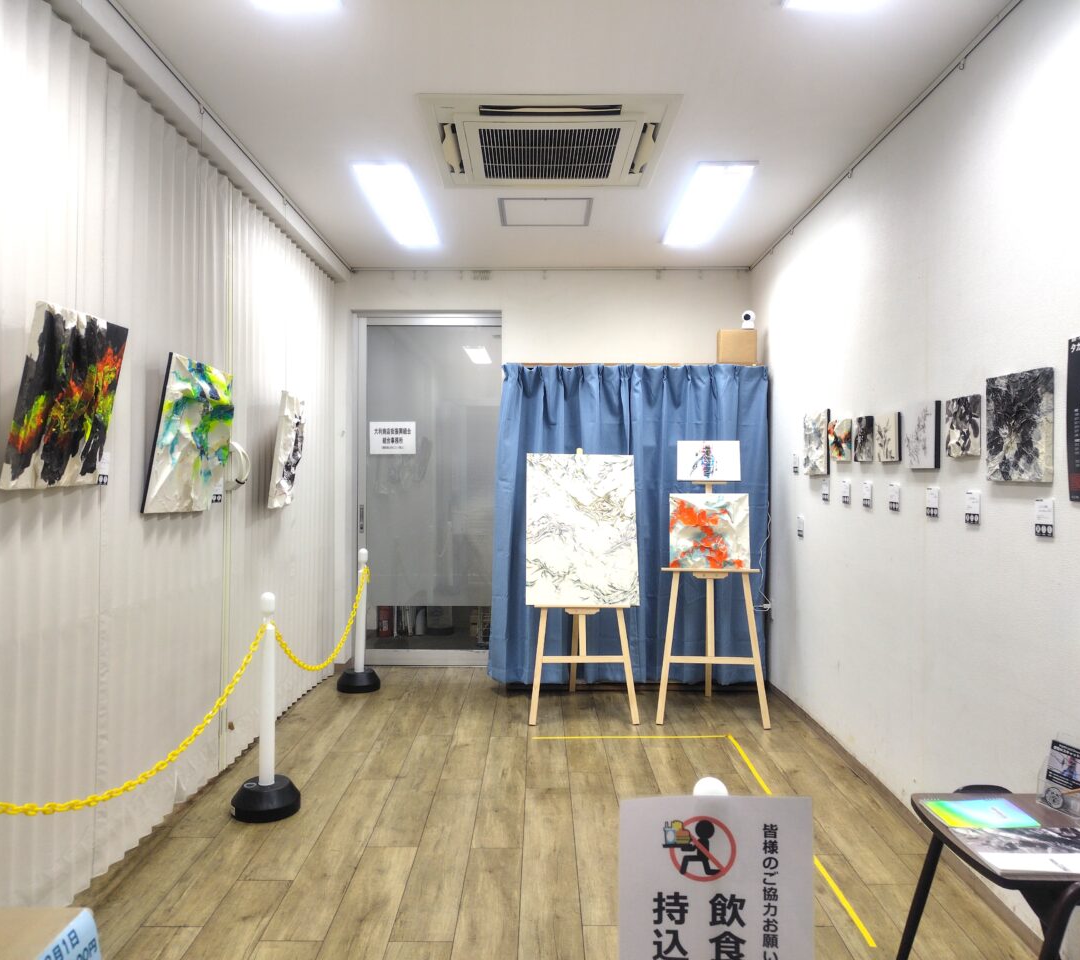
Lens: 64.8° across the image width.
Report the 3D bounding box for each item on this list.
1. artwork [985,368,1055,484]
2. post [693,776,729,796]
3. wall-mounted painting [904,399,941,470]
[{"bbox_3d":[1.353,-0.147,2.408,0.023,0.305,0.303,0,0,0],"label":"artwork"},{"bbox_3d":[0.275,0.906,1.372,0.277,0.857,0.277,0,1,0],"label":"post"},{"bbox_3d":[1.354,-0.155,3.013,0.022,0.231,0.236,0,0,0],"label":"wall-mounted painting"}]

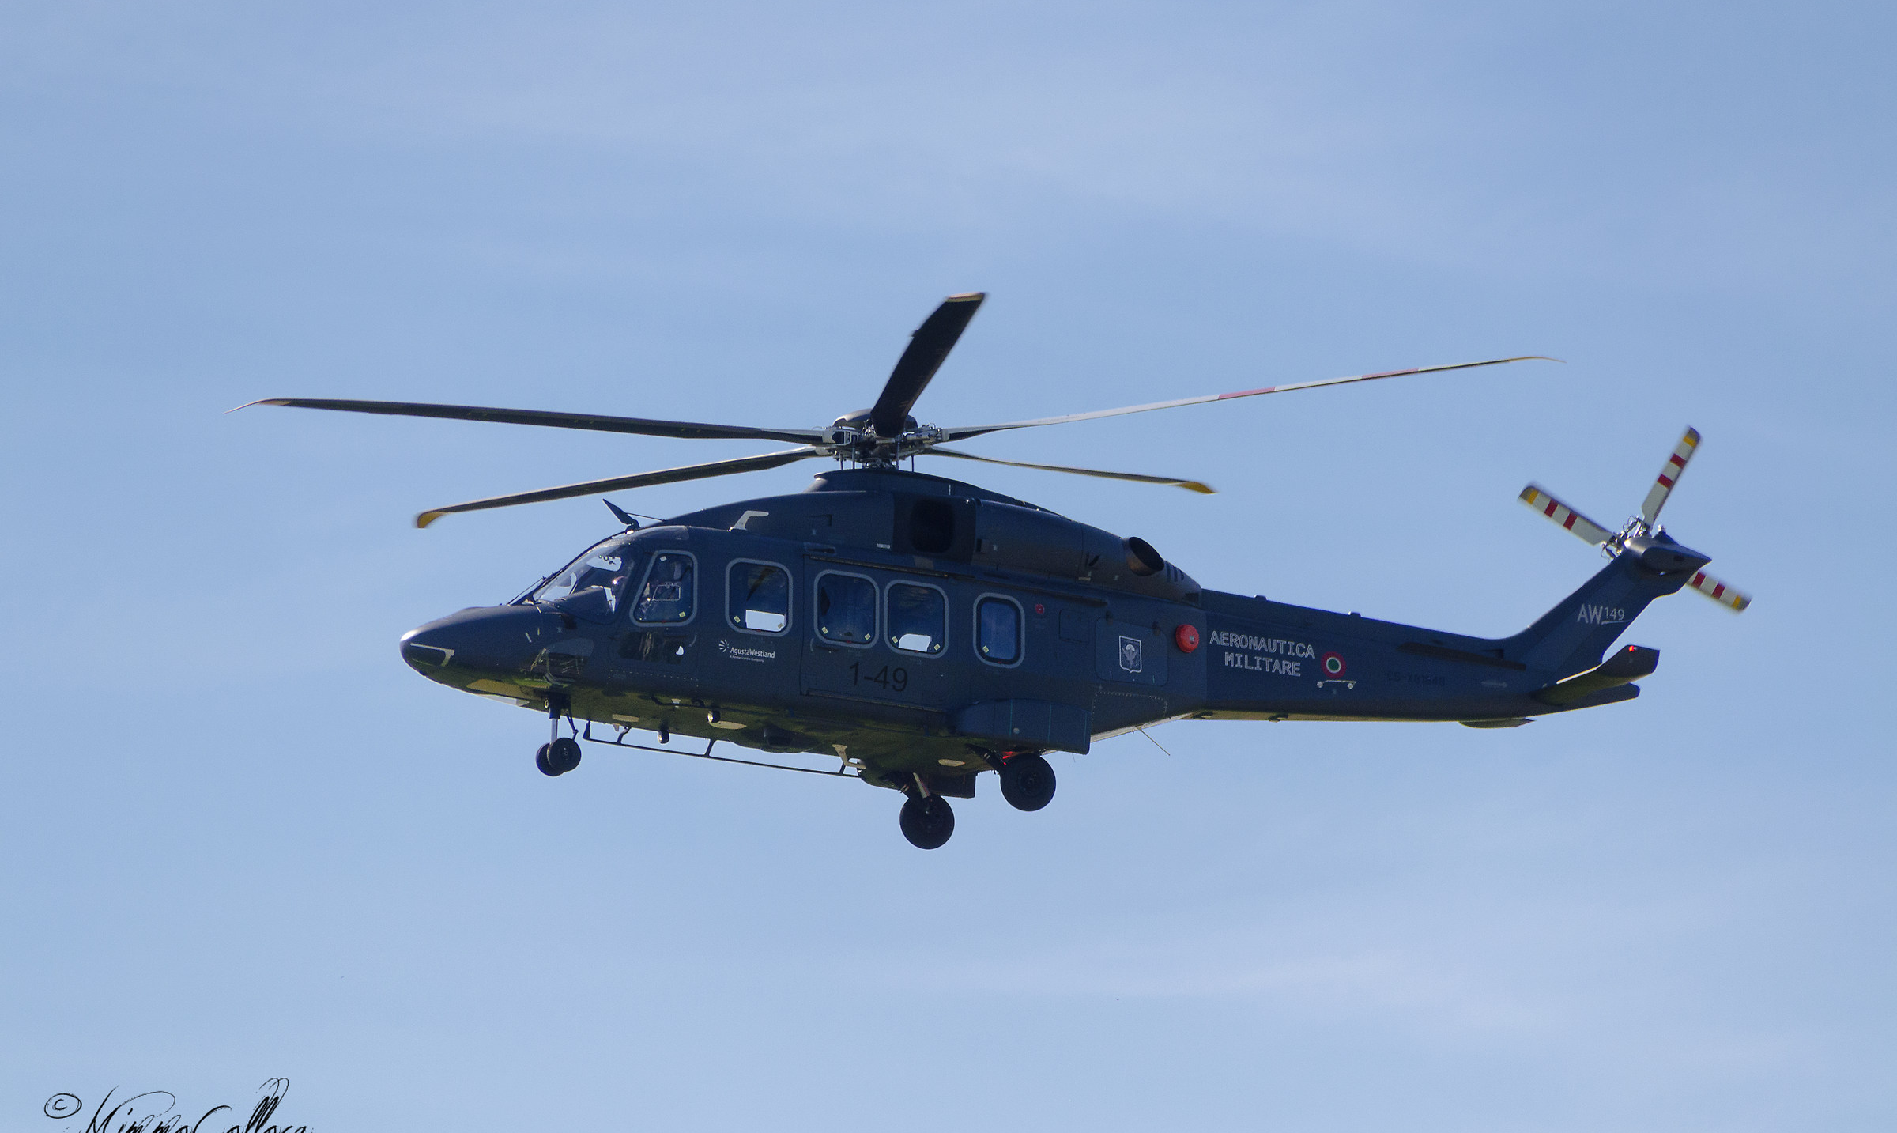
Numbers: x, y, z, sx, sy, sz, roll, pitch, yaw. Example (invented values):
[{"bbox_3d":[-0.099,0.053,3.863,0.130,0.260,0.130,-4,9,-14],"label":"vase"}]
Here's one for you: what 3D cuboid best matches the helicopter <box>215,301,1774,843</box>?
[{"bbox_3d":[0.600,0.168,204.799,17.600,5.350,14.200,7,-12,-23],"label":"helicopter"}]

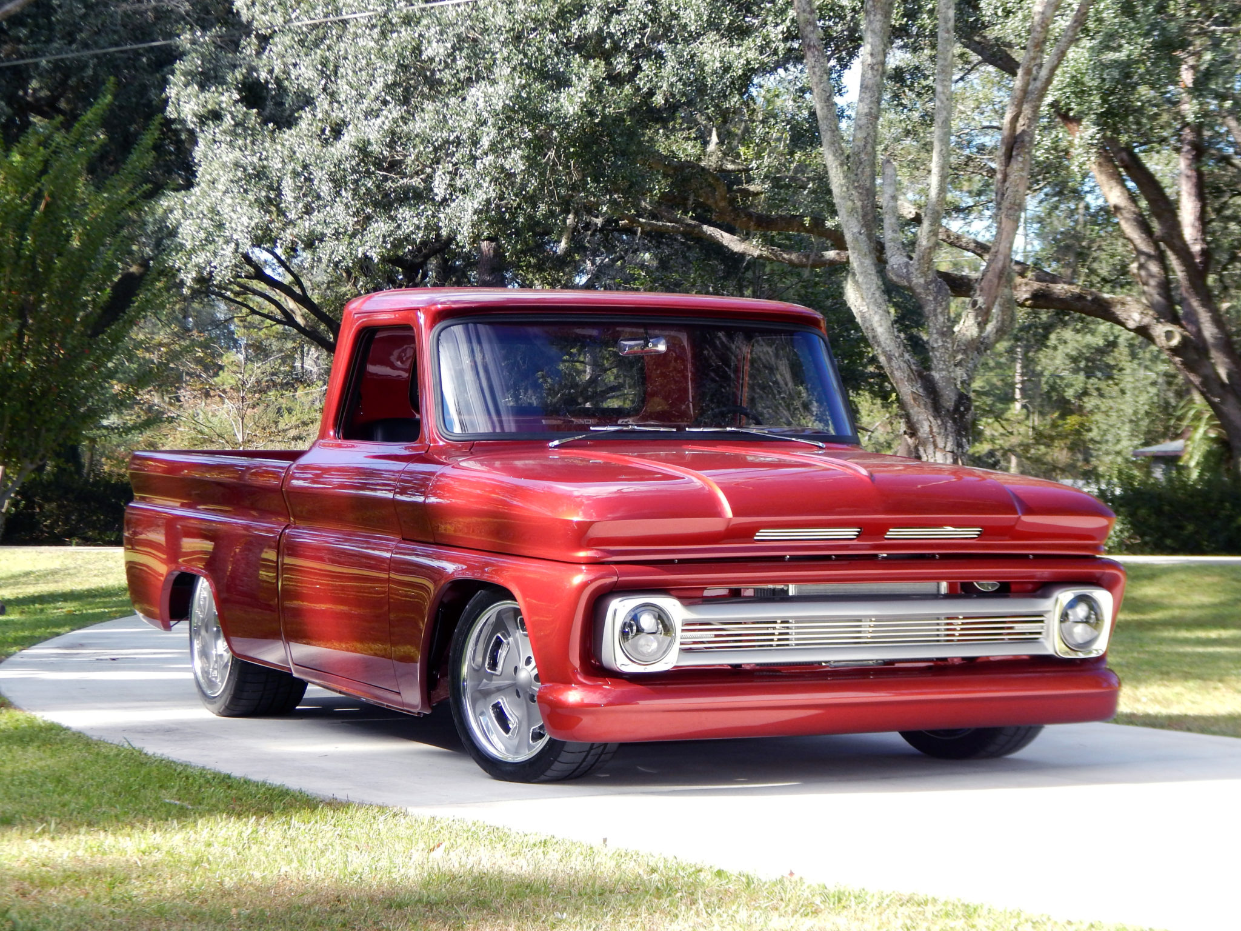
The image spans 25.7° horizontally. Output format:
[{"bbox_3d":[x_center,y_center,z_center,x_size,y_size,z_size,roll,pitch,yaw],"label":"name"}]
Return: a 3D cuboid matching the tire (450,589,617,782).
[{"bbox_3d":[-0.249,0.683,8.700,0.245,0.650,0.650,1,-1,-41],"label":"tire"}]

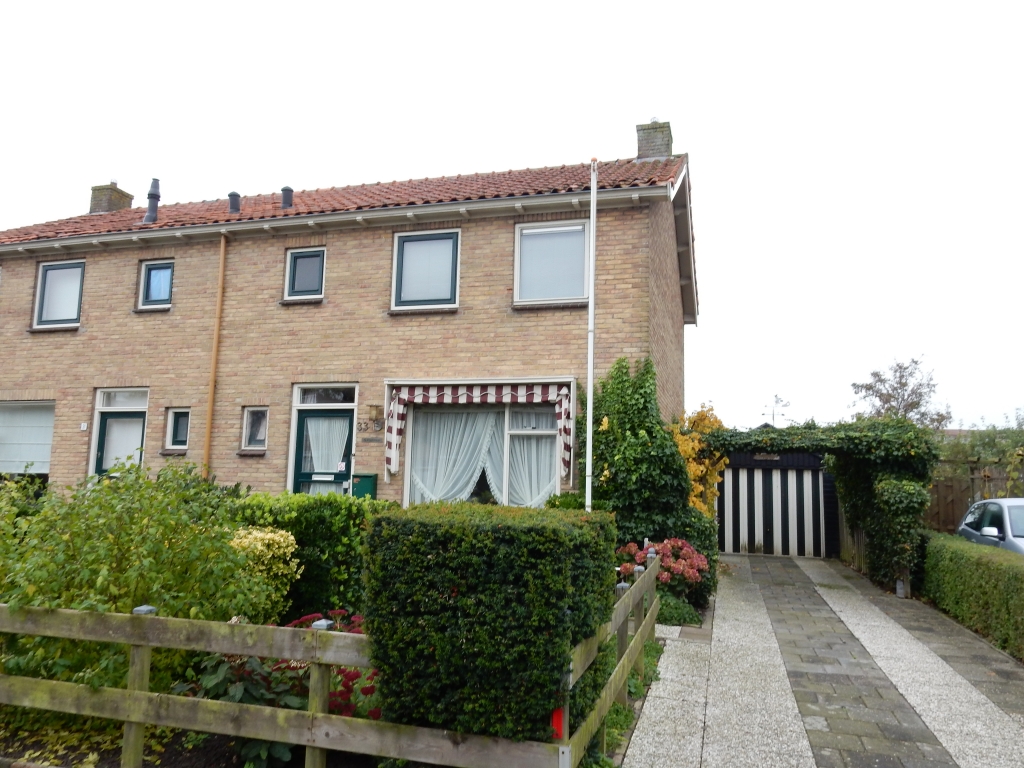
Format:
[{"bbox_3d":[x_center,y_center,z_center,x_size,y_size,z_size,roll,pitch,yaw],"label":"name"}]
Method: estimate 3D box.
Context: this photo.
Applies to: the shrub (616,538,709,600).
[{"bbox_3d":[1.638,2.140,8.242,1.207,0.850,0.950,-1,-8,16],"label":"shrub"}]

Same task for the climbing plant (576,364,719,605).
[{"bbox_3d":[1.671,1.173,9.044,1.833,2.970,1.050,-1,-8,16],"label":"climbing plant"}]

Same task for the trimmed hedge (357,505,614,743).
[{"bbox_3d":[-0.037,1.335,3.902,0.960,1.310,1.410,-1,-8,16],"label":"trimmed hedge"}]

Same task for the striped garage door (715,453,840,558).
[{"bbox_3d":[5.682,2.725,16.146,2.475,2.095,0.160,-1,-8,16],"label":"striped garage door"}]

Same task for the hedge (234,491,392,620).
[{"bbox_3d":[-1.869,1.677,7.045,1.507,1.250,0.800,-1,-8,16],"label":"hedge"}]

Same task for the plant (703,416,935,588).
[{"bbox_3d":[4.531,1.831,11.272,3.391,2.470,1.950,-1,-8,16],"label":"plant"}]

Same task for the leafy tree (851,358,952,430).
[{"bbox_3d":[10.675,1.841,20.267,3.000,4.981,3.000,-1,-8,16],"label":"leafy tree"}]

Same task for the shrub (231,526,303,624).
[{"bbox_3d":[-2.063,1.677,6.051,0.720,0.990,0.720,-1,-8,16],"label":"shrub"}]

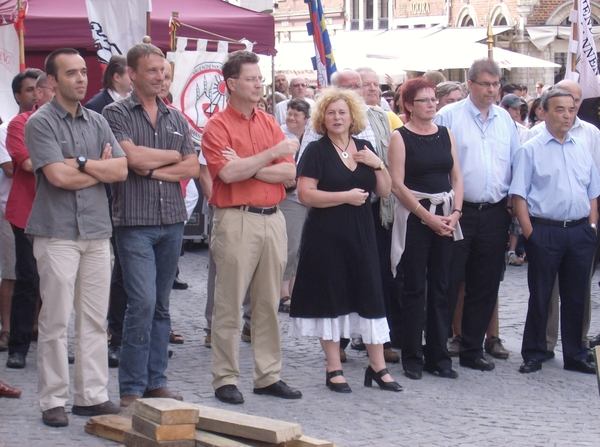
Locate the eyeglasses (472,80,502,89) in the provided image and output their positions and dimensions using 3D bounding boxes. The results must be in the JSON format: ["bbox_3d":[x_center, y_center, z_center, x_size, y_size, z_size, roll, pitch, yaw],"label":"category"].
[{"bbox_3d":[1.079,-0.823,10.980,0.145,0.038,0.145,-1,11,-25],"label":"eyeglasses"}]

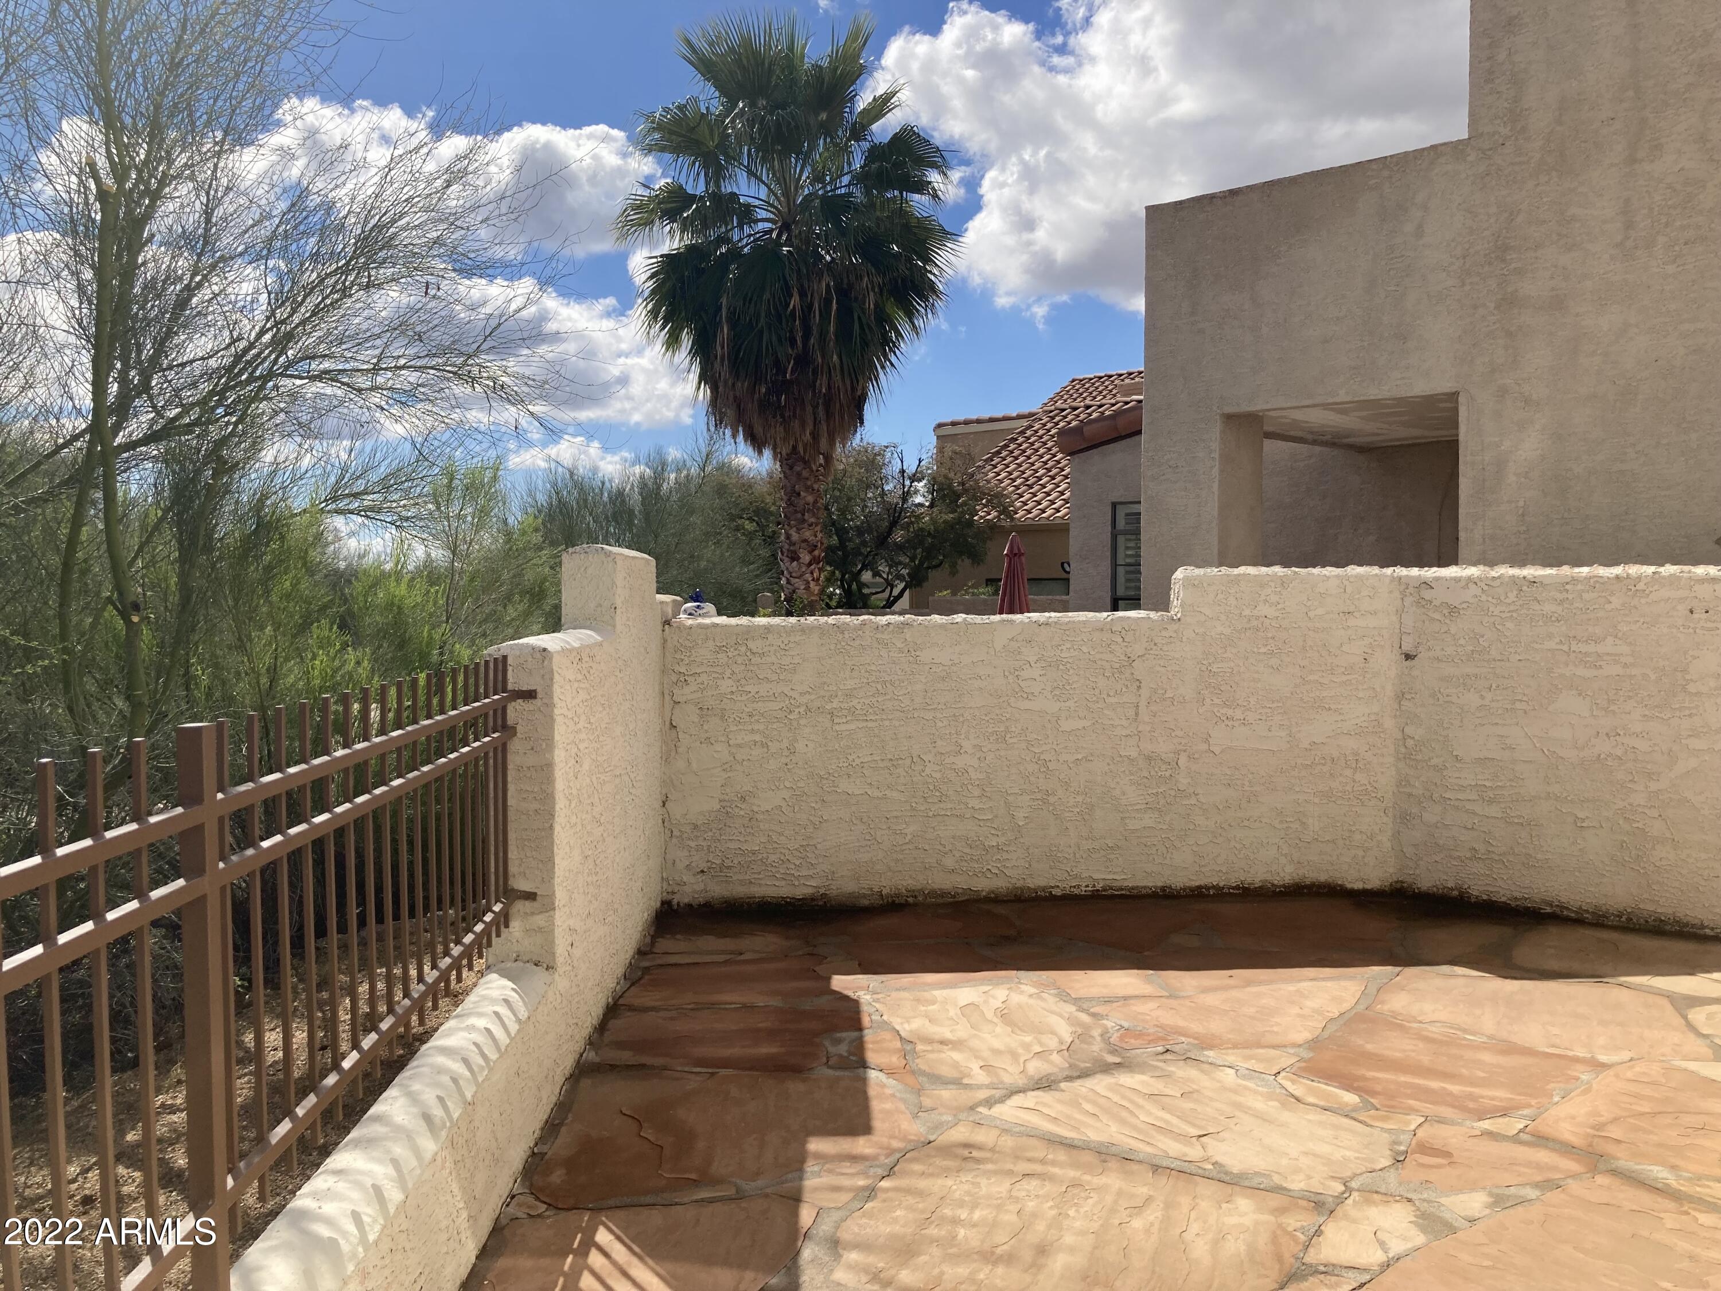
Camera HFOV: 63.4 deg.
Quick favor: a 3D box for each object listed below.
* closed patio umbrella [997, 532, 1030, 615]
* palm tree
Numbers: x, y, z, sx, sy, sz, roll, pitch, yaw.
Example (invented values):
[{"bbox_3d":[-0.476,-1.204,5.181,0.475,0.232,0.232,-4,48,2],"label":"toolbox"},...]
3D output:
[{"bbox_3d":[1.920,-0.220,17.400,0.460,2.420,0.460,0,2,0],"label":"closed patio umbrella"},{"bbox_3d":[-0.790,-2.920,15.400,3.750,8.000,3.750,0,2,0],"label":"palm tree"}]

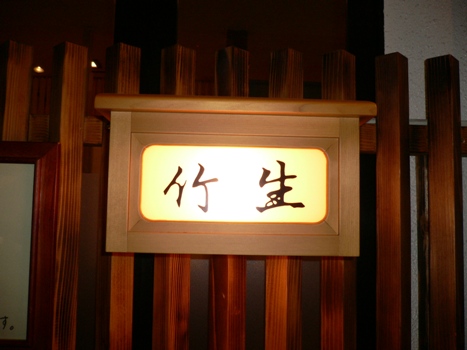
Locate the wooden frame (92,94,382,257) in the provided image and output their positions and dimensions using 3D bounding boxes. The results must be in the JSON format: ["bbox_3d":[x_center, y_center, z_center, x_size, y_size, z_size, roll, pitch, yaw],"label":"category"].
[{"bbox_3d":[0.003,0.007,0.921,0.514,0.284,0.139,1,-4,-1],"label":"wooden frame"}]

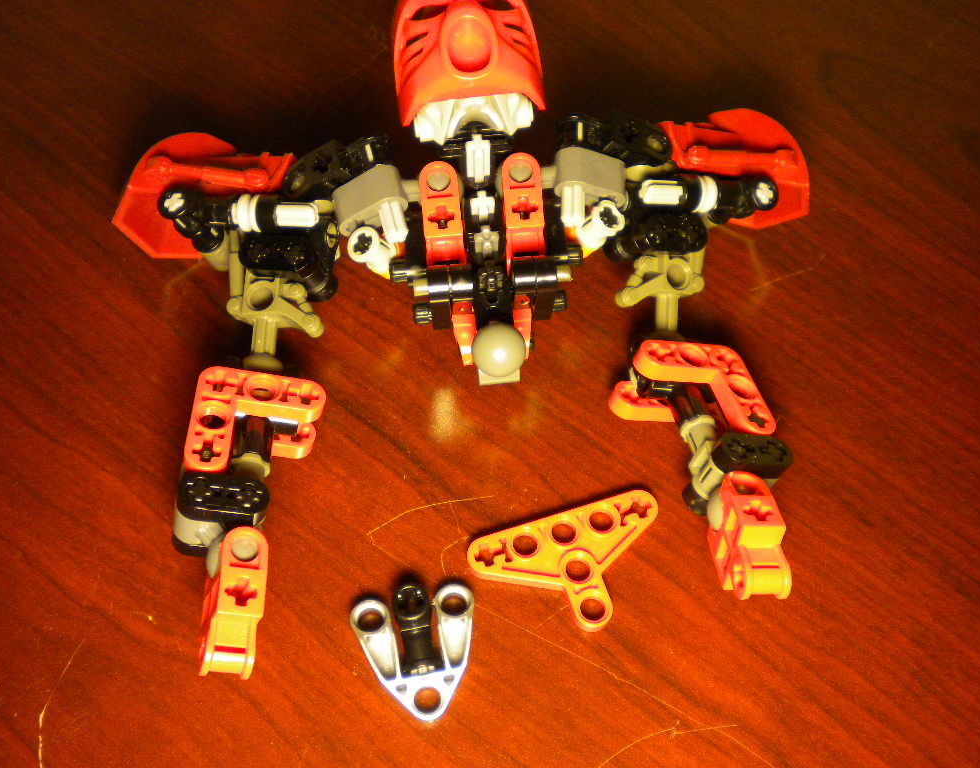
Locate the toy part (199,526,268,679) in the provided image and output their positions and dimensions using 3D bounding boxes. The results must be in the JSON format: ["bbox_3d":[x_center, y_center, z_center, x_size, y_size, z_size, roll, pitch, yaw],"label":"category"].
[{"bbox_3d":[-0.047,0.041,0.190,0.008,0.016,0.026,9,67,-22],"label":"toy part"}]

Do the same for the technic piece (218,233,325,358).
[{"bbox_3d":[-0.043,-0.017,0.207,0.020,0.009,0.030,-5,62,-3],"label":"technic piece"}]

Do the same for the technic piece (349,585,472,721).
[{"bbox_3d":[-0.013,0.050,0.192,0.024,0.009,0.025,-10,64,-7],"label":"technic piece"}]

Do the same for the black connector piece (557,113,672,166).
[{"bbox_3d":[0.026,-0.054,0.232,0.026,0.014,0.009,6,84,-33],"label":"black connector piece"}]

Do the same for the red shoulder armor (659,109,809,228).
[{"bbox_3d":[0.054,-0.048,0.230,0.034,0.021,0.028,1,64,-2],"label":"red shoulder armor"}]

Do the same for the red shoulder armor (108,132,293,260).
[{"bbox_3d":[-0.063,-0.042,0.231,0.037,0.016,0.025,3,62,0],"label":"red shoulder armor"}]

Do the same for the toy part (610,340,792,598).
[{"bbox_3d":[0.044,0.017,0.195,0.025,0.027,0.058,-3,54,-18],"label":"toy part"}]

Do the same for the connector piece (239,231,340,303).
[{"bbox_3d":[-0.041,-0.024,0.209,0.020,0.009,0.011,0,62,-1],"label":"connector piece"}]

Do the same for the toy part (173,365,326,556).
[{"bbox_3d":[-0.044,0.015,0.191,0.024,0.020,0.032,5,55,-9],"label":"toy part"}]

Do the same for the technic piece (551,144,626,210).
[{"bbox_3d":[0.021,-0.041,0.211,0.016,0.008,0.008,12,68,-22],"label":"technic piece"}]

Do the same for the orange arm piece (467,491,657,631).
[{"bbox_3d":[0.017,0.037,0.201,0.040,0.004,0.024,-15,63,-9],"label":"orange arm piece"}]

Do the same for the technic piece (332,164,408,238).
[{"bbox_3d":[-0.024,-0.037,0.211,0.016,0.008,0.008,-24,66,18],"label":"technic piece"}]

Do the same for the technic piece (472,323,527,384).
[{"bbox_3d":[0.002,-0.006,0.201,0.010,0.013,0.011,0,62,-1],"label":"technic piece"}]

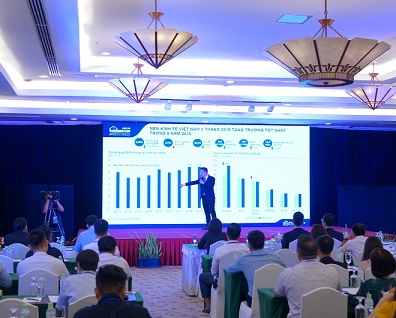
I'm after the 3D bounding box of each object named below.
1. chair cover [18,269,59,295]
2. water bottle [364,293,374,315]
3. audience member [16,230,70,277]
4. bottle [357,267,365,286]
[{"bbox_3d":[-1.710,1.644,6.441,0.440,0.960,0.520,0,-2,-10],"label":"chair cover"},{"bbox_3d":[1.389,1.199,4.857,0.067,0.215,0.067,0,-2,-10],"label":"water bottle"},{"bbox_3d":[-1.674,1.454,6.448,0.540,1.340,0.750,0,-2,-9],"label":"audience member"},{"bbox_3d":[1.620,1.183,6.009,0.065,0.207,0.065,0,-3,-11],"label":"bottle"}]

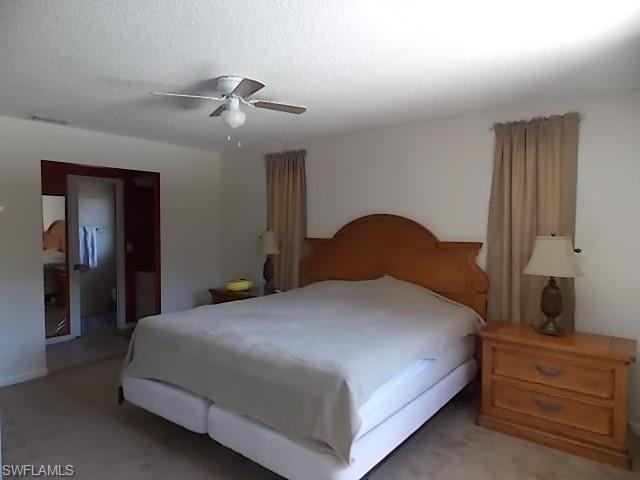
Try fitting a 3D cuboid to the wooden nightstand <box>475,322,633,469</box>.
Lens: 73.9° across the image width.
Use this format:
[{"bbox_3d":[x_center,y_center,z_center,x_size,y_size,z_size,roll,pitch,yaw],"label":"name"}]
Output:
[{"bbox_3d":[1.658,1.030,3.021,0.937,0.700,0.450,2,3,38],"label":"wooden nightstand"}]

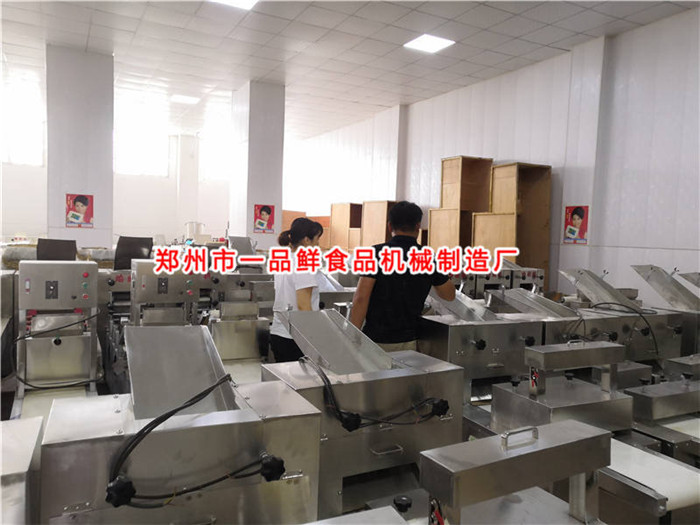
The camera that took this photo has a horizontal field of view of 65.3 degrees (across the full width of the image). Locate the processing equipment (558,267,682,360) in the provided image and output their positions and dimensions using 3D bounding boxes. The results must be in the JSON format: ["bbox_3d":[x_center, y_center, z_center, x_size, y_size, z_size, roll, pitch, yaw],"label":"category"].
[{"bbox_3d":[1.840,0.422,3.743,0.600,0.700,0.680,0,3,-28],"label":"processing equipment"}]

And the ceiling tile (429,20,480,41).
[{"bbox_3d":[1.475,-3.267,7.706,0.600,0.020,0.600,0,3,-28],"label":"ceiling tile"}]

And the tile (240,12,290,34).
[{"bbox_3d":[-1.188,-3.364,7.682,0.600,0.020,0.600,0,3,-29],"label":"tile"}]

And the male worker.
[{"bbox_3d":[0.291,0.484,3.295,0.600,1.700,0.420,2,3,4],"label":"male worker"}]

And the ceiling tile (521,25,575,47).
[{"bbox_3d":[2.812,-3.226,7.746,0.600,0.020,0.600,0,3,-28],"label":"ceiling tile"}]

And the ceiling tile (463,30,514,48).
[{"bbox_3d":[2.000,-3.266,7.988,0.600,0.020,0.600,0,3,-28],"label":"ceiling tile"}]

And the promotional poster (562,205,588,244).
[{"bbox_3d":[3.337,-0.550,8.047,0.010,0.570,0.420,0,3,-28],"label":"promotional poster"}]

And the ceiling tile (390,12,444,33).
[{"bbox_3d":[0.944,-3.273,7.418,0.600,0.020,0.600,0,3,-28],"label":"ceiling tile"}]

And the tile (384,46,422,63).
[{"bbox_3d":[0.919,-3.358,8.832,0.600,0.020,0.600,0,3,-29],"label":"tile"}]

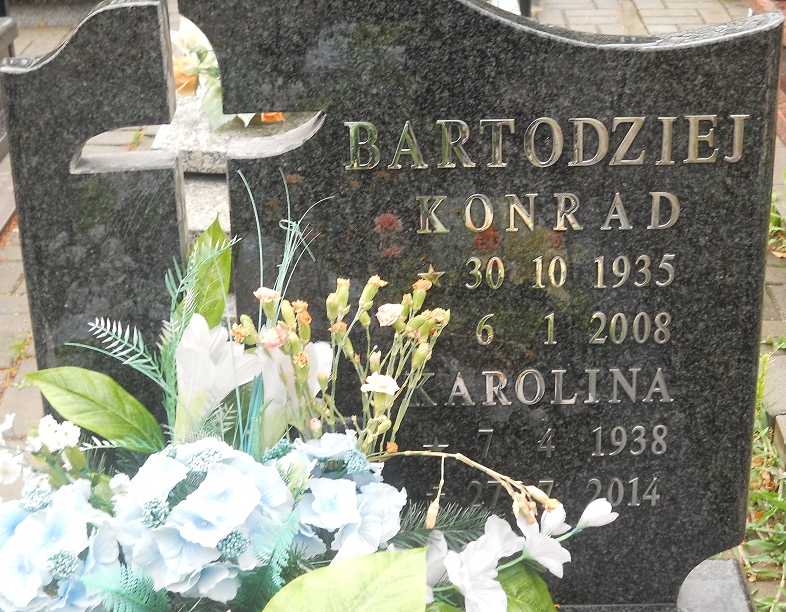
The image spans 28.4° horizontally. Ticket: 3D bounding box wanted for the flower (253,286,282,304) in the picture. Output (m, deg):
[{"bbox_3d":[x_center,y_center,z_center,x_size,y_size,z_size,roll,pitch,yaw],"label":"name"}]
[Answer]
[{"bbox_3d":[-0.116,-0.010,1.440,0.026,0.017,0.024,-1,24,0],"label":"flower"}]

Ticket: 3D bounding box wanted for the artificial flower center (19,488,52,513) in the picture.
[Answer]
[{"bbox_3d":[-0.335,0.182,1.460,0.030,0.021,0.027,-1,23,1],"label":"artificial flower center"}]

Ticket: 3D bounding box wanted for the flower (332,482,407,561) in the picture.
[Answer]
[{"bbox_3d":[-0.022,0.203,1.462,0.070,0.068,0.048,-14,13,-25],"label":"flower"}]

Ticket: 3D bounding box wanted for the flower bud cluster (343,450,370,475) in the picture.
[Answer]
[{"bbox_3d":[-0.034,0.147,1.465,0.024,0.022,0.023,-3,23,-3],"label":"flower bud cluster"}]

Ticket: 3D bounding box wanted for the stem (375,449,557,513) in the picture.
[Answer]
[{"bbox_3d":[0.074,0.169,1.504,0.176,0.072,0.050,-1,25,2],"label":"stem"}]

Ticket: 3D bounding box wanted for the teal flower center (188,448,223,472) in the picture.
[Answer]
[{"bbox_3d":[-0.169,0.139,1.401,0.032,0.020,0.029,-1,23,1],"label":"teal flower center"}]

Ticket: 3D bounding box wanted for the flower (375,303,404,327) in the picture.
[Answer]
[{"bbox_3d":[-0.003,0.008,1.460,0.027,0.025,0.024,11,27,25],"label":"flower"}]

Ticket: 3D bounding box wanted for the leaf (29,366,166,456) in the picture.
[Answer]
[{"bbox_3d":[-0.282,0.096,1.485,0.152,0.030,0.056,29,67,-7],"label":"leaf"}]

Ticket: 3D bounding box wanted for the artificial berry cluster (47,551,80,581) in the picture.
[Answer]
[{"bbox_3d":[-0.305,0.240,1.441,0.030,0.027,0.028,-7,24,-13],"label":"artificial berry cluster"}]

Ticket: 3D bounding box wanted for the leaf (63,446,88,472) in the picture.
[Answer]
[{"bbox_3d":[-0.298,0.144,1.460,0.022,0.024,0.013,-1,24,0],"label":"leaf"}]

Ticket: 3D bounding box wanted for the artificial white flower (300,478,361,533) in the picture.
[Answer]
[{"bbox_3d":[-0.059,0.184,1.433,0.056,0.050,0.032,-1,0,2],"label":"artificial white flower"}]

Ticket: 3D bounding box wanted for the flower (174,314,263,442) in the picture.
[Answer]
[{"bbox_3d":[-0.167,0.069,1.485,0.086,0.117,0.075,-1,24,0],"label":"flower"}]

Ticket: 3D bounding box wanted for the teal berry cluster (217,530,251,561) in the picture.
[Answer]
[{"bbox_3d":[-0.142,0.215,1.397,0.030,0.026,0.027,-9,24,-17],"label":"teal berry cluster"}]

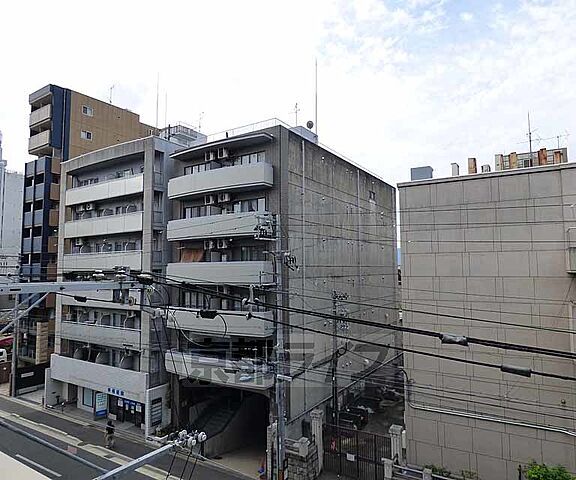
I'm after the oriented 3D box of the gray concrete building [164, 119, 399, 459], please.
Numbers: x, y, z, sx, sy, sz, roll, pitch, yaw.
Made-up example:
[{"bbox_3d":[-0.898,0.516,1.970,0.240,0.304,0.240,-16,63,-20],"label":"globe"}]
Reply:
[{"bbox_3d":[1.366,3.719,31.357,10.000,20.420,22.000,-3,-5,34],"label":"gray concrete building"}]

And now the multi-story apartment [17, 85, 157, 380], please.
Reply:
[{"bbox_3d":[-23.312,-0.753,43.374,4.600,31.470,14.500,-4,-5,37],"label":"multi-story apartment"}]

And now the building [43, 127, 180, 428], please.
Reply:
[{"bbox_3d":[-11.896,3.528,31.472,12.300,20.900,11.000,-3,-5,31],"label":"building"}]

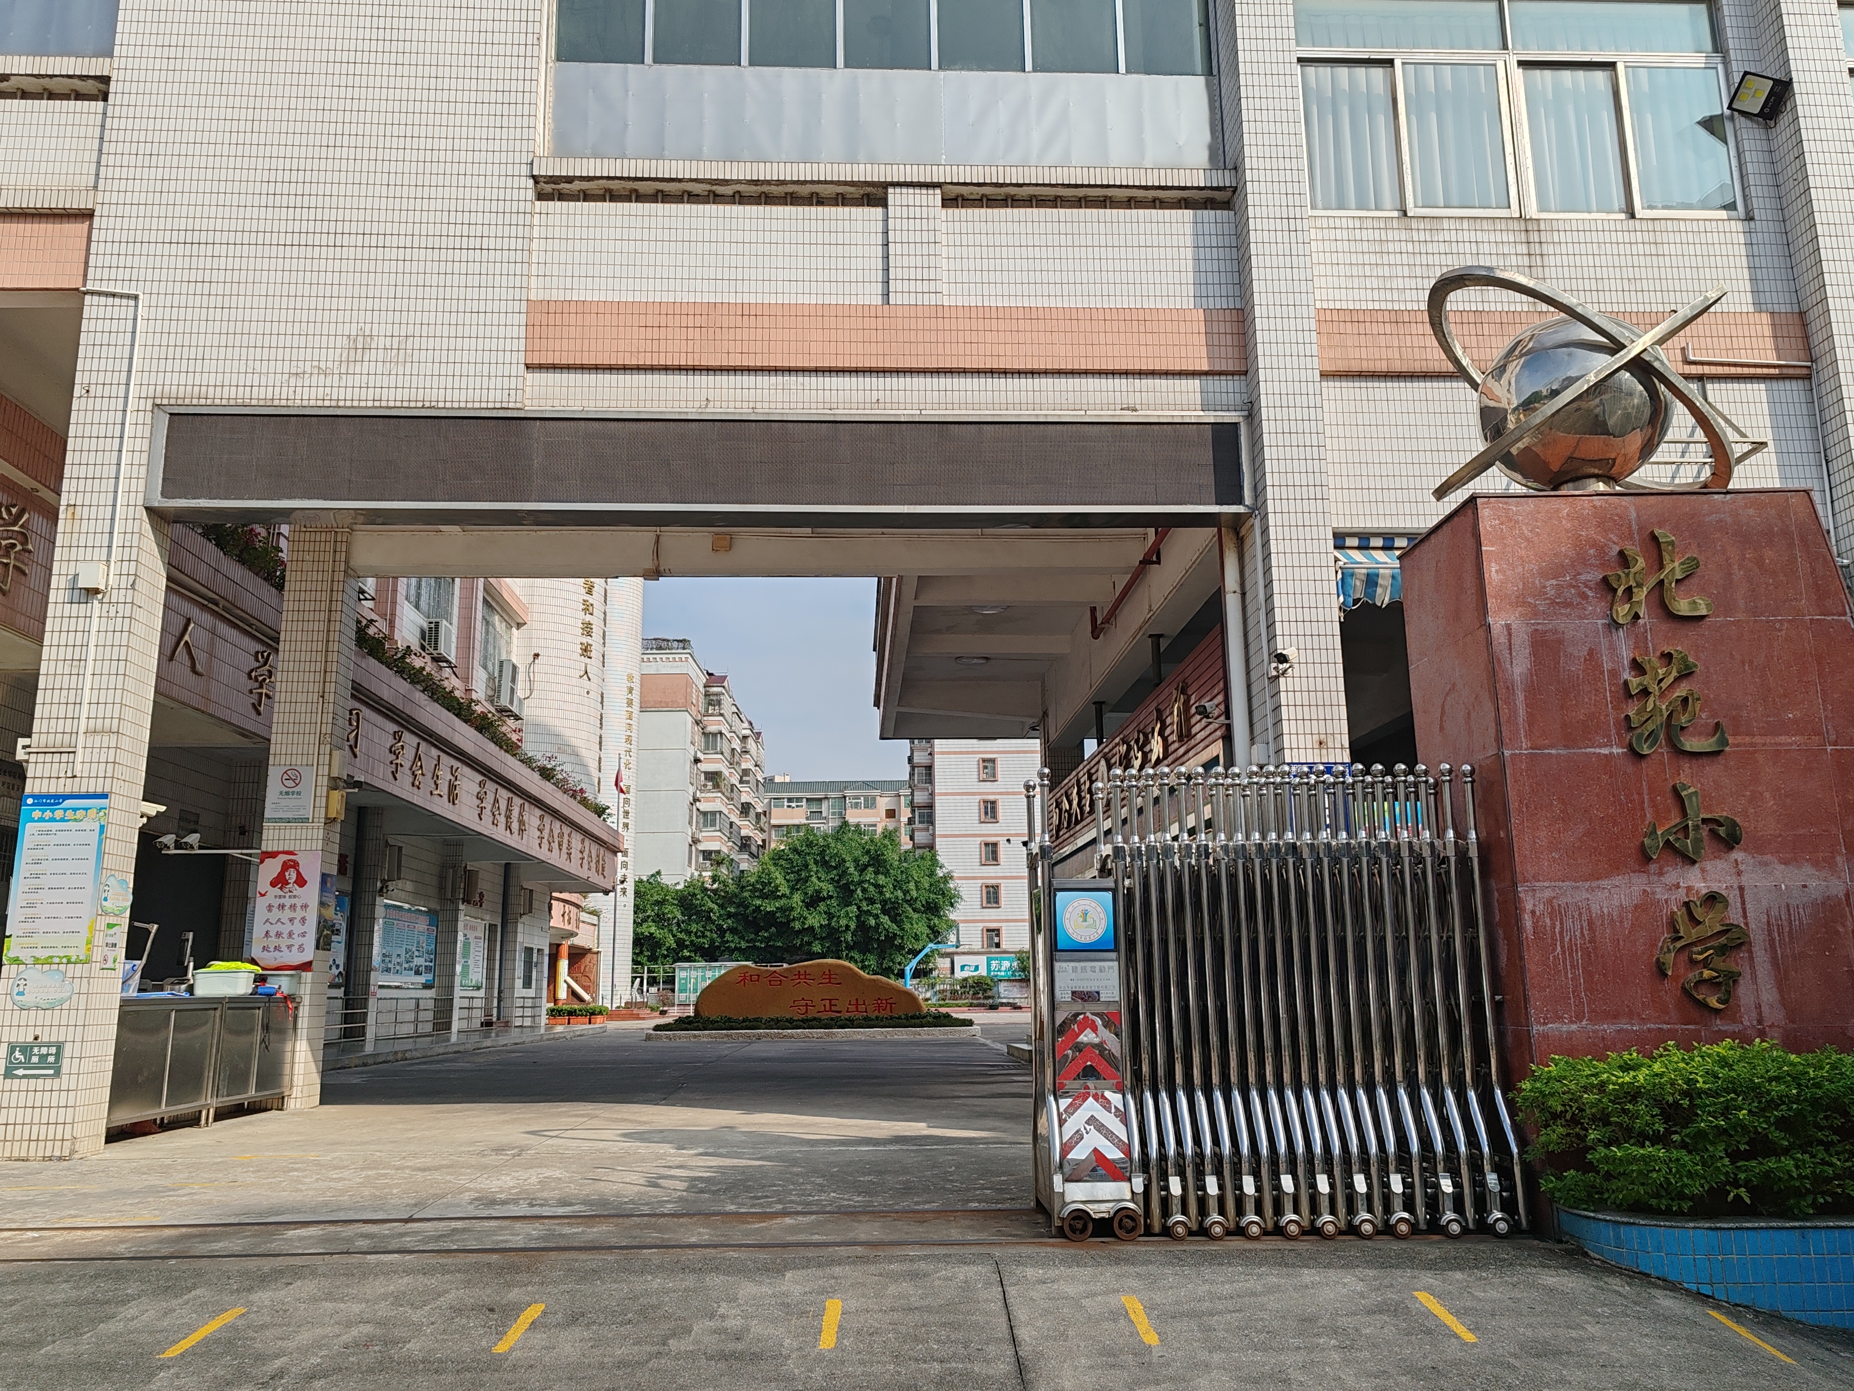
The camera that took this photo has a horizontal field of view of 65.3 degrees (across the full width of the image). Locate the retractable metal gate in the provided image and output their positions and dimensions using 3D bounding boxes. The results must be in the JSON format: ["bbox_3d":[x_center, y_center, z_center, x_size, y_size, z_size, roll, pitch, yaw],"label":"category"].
[{"bbox_3d":[1.450,1.314,6.406,1.947,1.978,0.799,0,-12,-3],"label":"retractable metal gate"}]

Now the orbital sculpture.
[{"bbox_3d":[3.181,-1.463,7.054,1.486,1.250,1.384,0,-12,-3],"label":"orbital sculpture"}]

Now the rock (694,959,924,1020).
[{"bbox_3d":[-2.775,6.967,33.998,5.400,1.480,1.300,0,-12,-3],"label":"rock"}]

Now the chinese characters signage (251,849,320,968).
[{"bbox_3d":[-6.252,2.102,14.116,0.574,1.148,0.020,0,-12,-3],"label":"chinese characters signage"}]

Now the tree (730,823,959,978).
[{"bbox_3d":[-3.813,10.393,67.188,10.700,9.040,10.000,0,-12,-3],"label":"tree"}]

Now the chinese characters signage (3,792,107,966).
[{"bbox_3d":[-5.996,1.259,9.954,0.574,1.163,0.020,0,-12,-3],"label":"chinese characters signage"}]

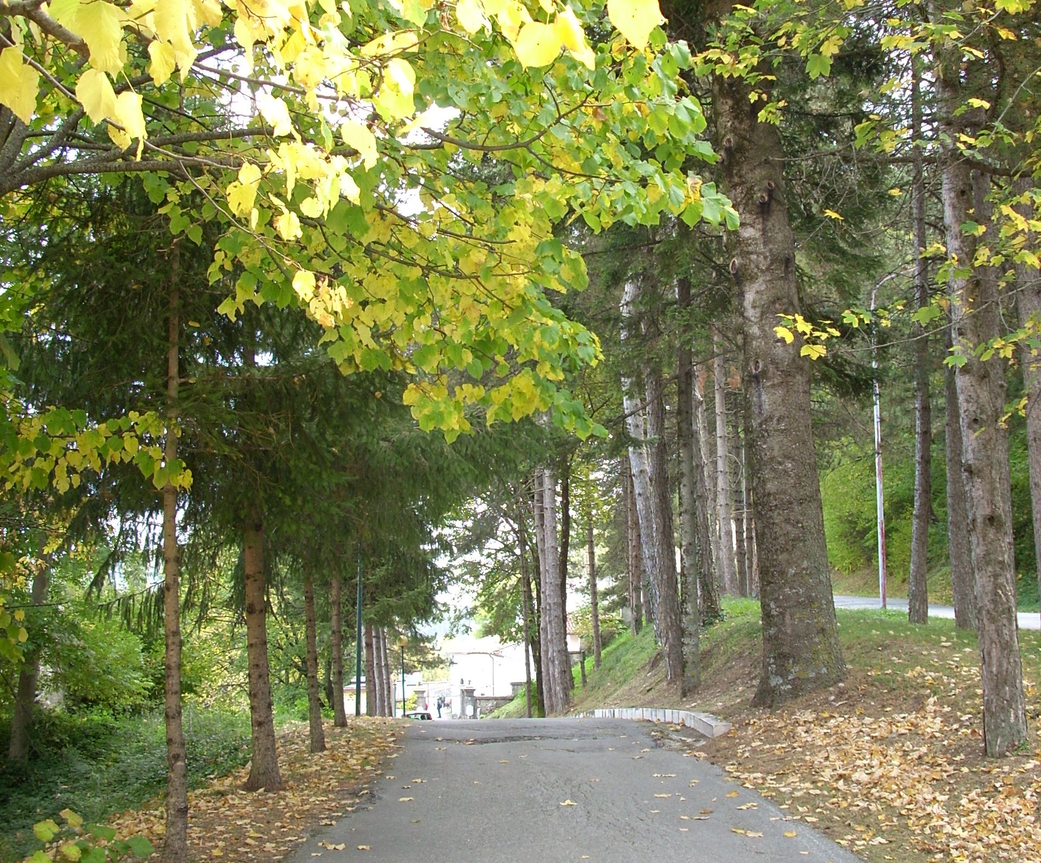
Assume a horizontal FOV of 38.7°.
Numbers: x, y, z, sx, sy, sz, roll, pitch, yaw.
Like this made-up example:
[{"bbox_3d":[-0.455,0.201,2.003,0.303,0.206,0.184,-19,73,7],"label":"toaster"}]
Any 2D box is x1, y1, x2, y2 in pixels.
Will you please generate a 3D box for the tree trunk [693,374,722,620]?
[{"bbox_3d":[4.382,1.455,35.128,0.370,5.950,0.370,-2,-8,0],"label":"tree trunk"}]

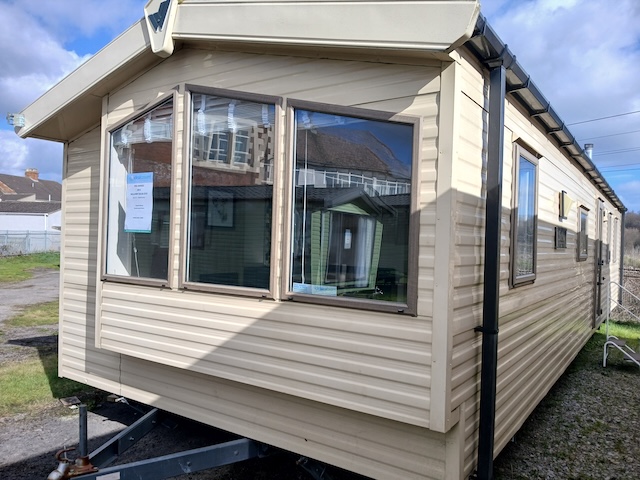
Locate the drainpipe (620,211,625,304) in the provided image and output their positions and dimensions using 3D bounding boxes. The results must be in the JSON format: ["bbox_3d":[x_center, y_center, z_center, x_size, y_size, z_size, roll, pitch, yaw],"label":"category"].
[{"bbox_3d":[6.794,0.400,10.800,0.067,2.100,0.067,1,-1,35],"label":"drainpipe"}]

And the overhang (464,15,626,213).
[{"bbox_3d":[3.854,-0.779,6.601,0.125,0.146,11.049,1,-1,35],"label":"overhang"}]

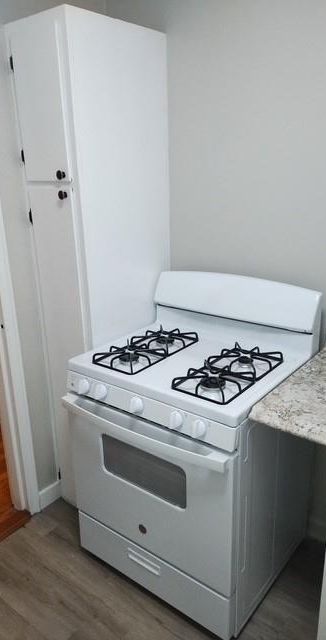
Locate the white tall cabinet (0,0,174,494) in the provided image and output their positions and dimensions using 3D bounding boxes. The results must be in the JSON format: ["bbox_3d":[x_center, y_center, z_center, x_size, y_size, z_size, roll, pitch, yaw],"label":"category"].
[{"bbox_3d":[-0.256,-0.122,2.135,0.345,2.120,0.525,13,24,37],"label":"white tall cabinet"}]

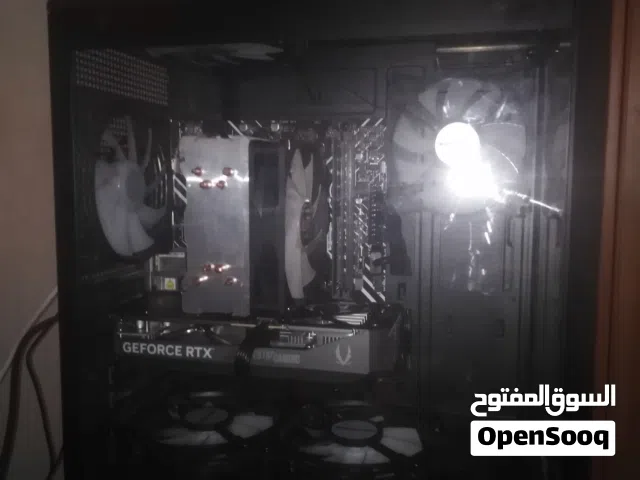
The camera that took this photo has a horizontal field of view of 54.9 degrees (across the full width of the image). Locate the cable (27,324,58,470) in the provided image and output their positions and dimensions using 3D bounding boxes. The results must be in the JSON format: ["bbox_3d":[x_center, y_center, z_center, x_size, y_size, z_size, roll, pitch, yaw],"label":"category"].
[{"bbox_3d":[-0.248,0.141,0.550,0.030,0.140,0.030,1,6,12],"label":"cable"}]

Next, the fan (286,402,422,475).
[{"bbox_3d":[0.028,0.164,0.499,0.120,0.025,0.120,1,6,12],"label":"fan"}]

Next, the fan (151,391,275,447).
[{"bbox_3d":[-0.096,0.160,0.527,0.120,0.025,0.120,1,6,12],"label":"fan"}]

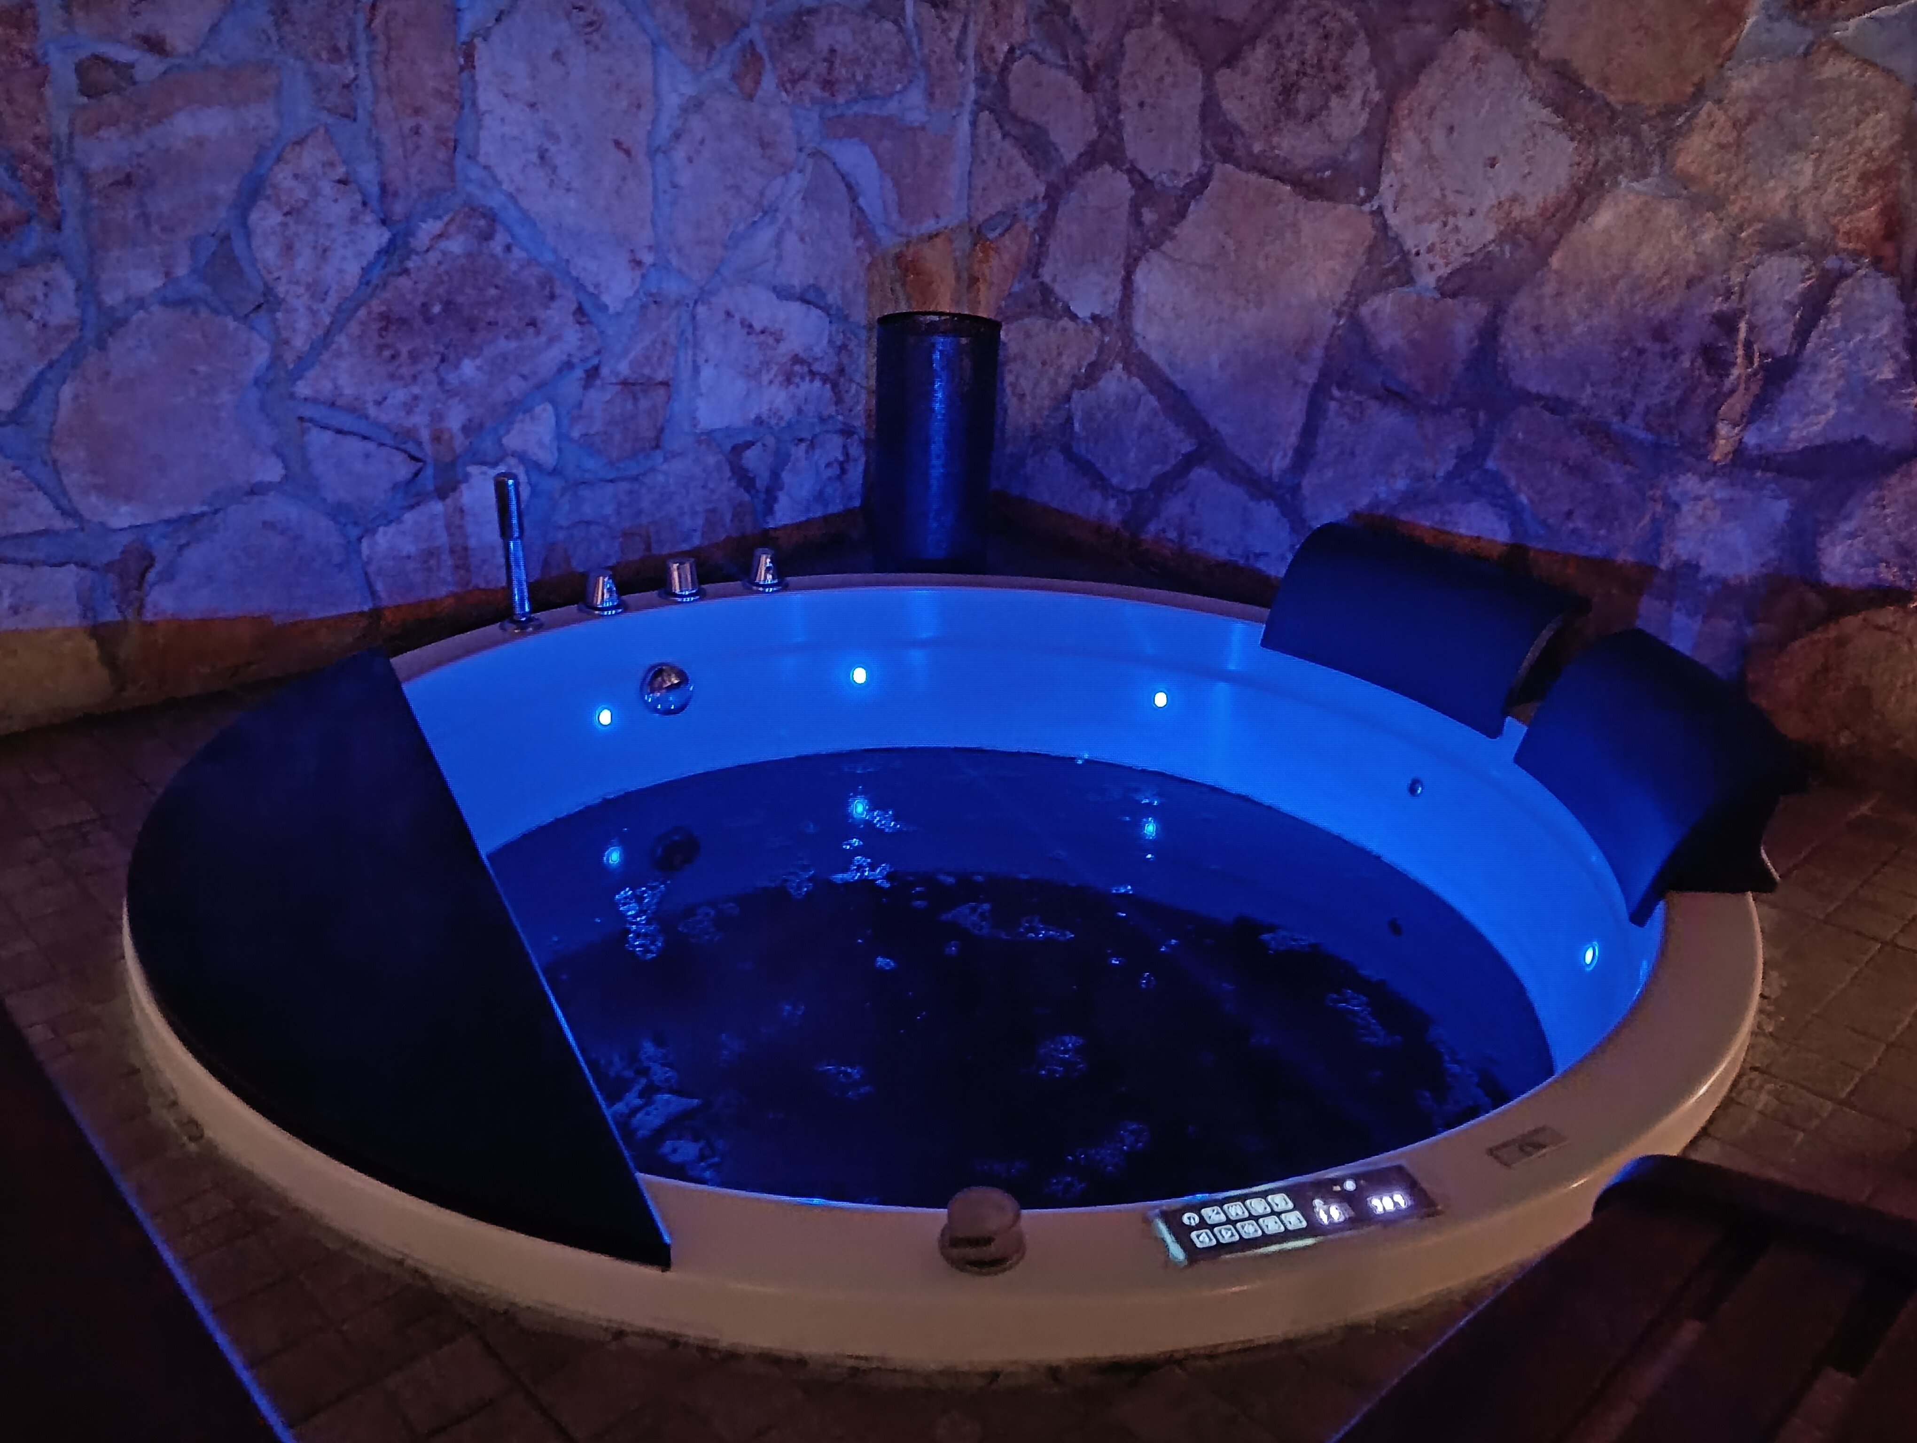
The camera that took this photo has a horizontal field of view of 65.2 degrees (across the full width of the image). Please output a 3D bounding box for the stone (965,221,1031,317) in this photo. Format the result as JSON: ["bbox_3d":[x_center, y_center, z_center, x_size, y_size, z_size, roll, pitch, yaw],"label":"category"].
[{"bbox_3d":[0.109,-0.910,3.076,0.100,0.226,0.191,-17,28,-39],"label":"stone"}]

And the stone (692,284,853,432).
[{"bbox_3d":[-0.370,-0.692,2.836,0.100,0.272,0.390,20,28,39],"label":"stone"}]

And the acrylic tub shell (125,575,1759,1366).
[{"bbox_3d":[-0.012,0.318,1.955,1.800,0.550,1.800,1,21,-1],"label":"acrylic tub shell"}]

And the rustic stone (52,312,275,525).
[{"bbox_3d":[-1.113,-0.429,2.093,0.100,0.297,0.293,20,28,39],"label":"rustic stone"}]

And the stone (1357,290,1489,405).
[{"bbox_3d":[0.712,-0.574,2.287,0.080,0.158,0.200,-19,29,-41],"label":"stone"}]

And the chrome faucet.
[{"bbox_3d":[-0.650,-0.249,2.196,0.062,0.230,0.062,17,27,35],"label":"chrome faucet"}]

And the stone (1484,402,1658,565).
[{"bbox_3d":[0.923,-0.355,2.210,0.090,0.194,0.272,-18,29,-40],"label":"stone"}]

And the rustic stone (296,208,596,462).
[{"bbox_3d":[-0.766,-0.574,2.217,0.475,0.357,0.100,-19,29,-41],"label":"rustic stone"}]

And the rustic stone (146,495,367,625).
[{"bbox_3d":[-1.056,-0.250,2.235,0.100,0.193,0.317,20,28,39],"label":"rustic stone"}]

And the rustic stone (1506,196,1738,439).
[{"bbox_3d":[0.943,-0.579,2.122,0.110,0.325,0.326,-18,29,-40],"label":"rustic stone"}]

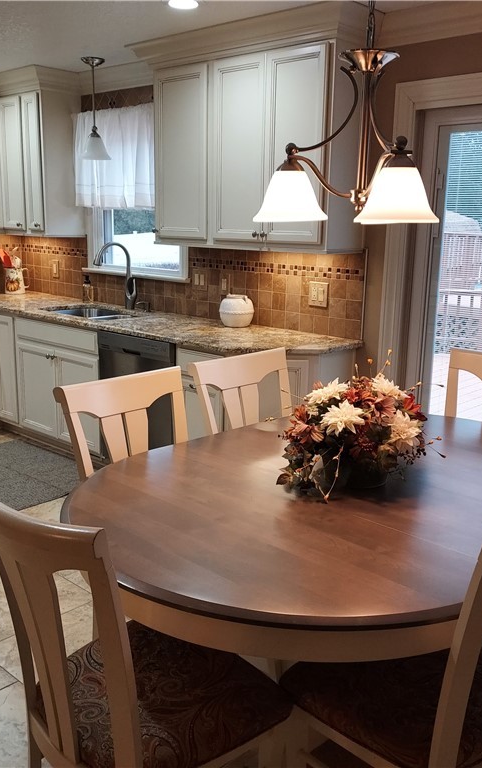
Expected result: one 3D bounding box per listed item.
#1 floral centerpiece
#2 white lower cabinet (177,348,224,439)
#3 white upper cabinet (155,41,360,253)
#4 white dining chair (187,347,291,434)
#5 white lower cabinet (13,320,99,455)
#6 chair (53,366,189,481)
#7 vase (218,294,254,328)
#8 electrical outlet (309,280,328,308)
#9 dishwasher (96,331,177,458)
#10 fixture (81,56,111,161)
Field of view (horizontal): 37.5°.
[{"bbox_3d":[0.333,0.131,2.066,0.440,0.310,0.400,2,13,0],"label":"floral centerpiece"},{"bbox_3d":[-0.016,0.183,3.889,0.355,0.850,0.628,12,17,40],"label":"white lower cabinet"},{"bbox_3d":[0.069,-1.173,3.666,1.188,0.916,0.347,13,17,40],"label":"white upper cabinet"},{"bbox_3d":[0.172,0.422,2.651,0.570,1.000,0.525,12,17,40],"label":"white dining chair"},{"bbox_3d":[-0.956,-0.029,4.689,0.892,0.840,0.628,12,17,40],"label":"white lower cabinet"},{"bbox_3d":[-0.197,0.511,2.188,0.553,1.005,0.492,13,17,42],"label":"chair"},{"bbox_3d":[-0.031,-0.409,3.987,0.194,0.176,0.194,1,13,0],"label":"vase"},{"bbox_3d":[0.413,-0.474,3.791,0.118,0.124,0.012,12,17,40],"label":"electrical outlet"},{"bbox_3d":[-0.389,0.119,4.205,0.610,0.855,0.635,12,17,40],"label":"dishwasher"},{"bbox_3d":[-0.878,-1.639,4.258,0.179,0.560,0.179,1,13,0],"label":"fixture"}]

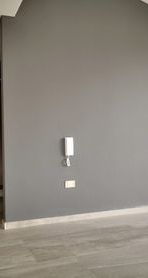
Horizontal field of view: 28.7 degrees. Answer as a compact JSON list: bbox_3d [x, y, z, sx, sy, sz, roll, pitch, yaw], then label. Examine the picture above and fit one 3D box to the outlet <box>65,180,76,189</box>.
[{"bbox_3d":[-0.043,0.532,3.411,0.122,0.081,0.012,-1,0,-20],"label":"outlet"}]

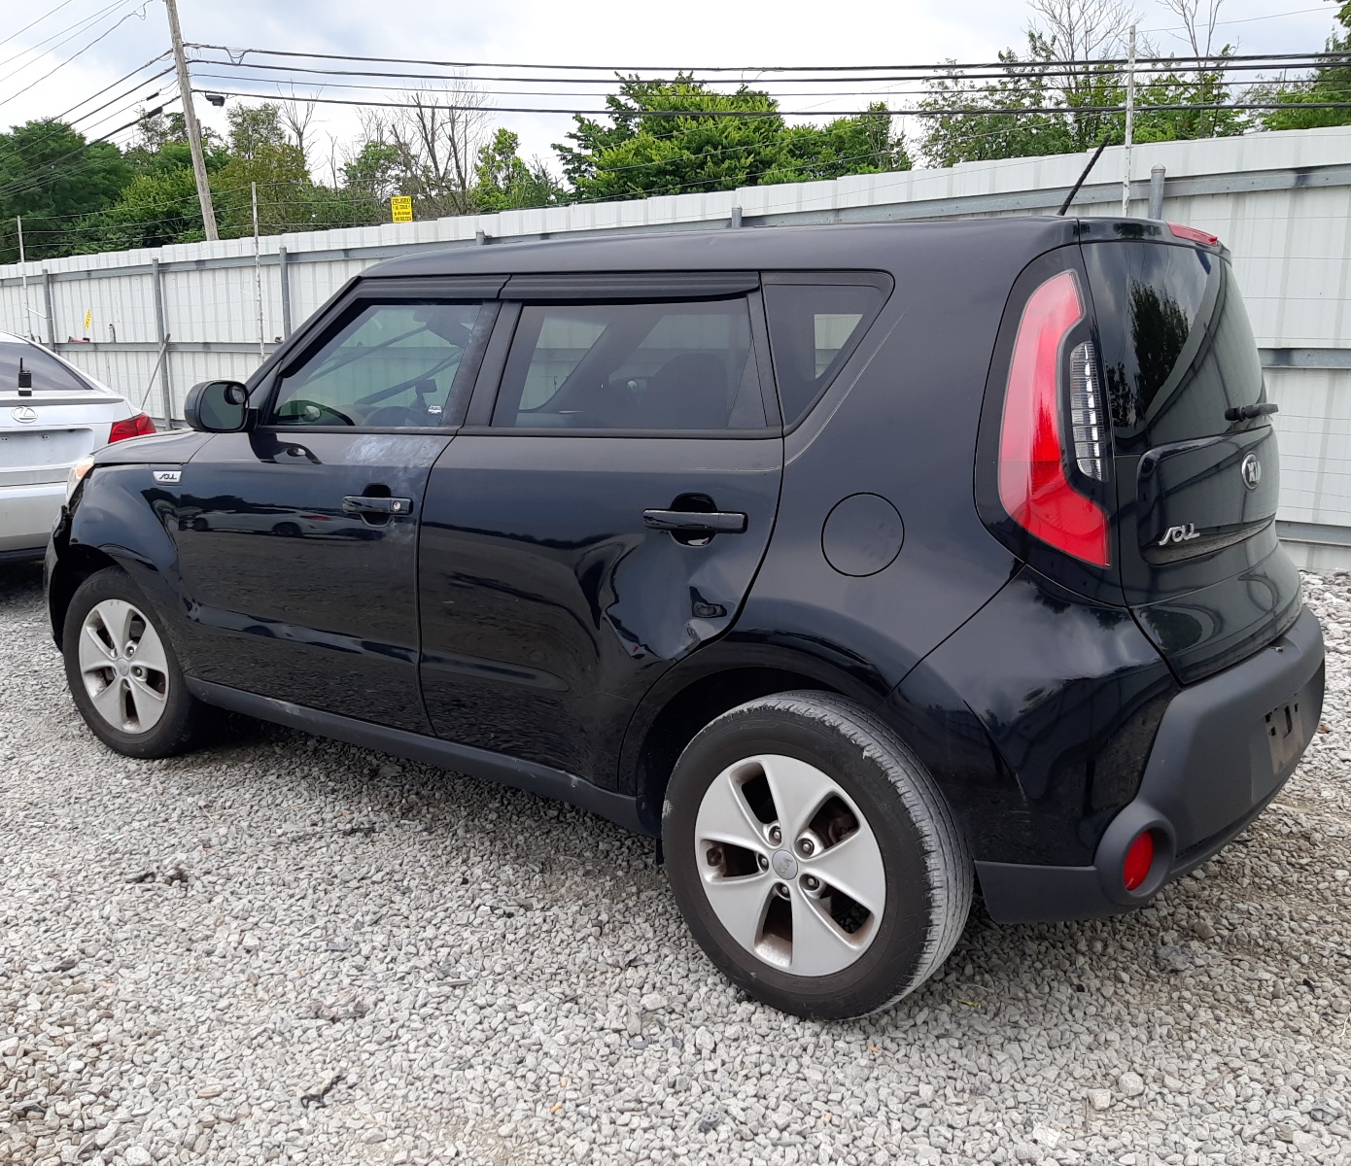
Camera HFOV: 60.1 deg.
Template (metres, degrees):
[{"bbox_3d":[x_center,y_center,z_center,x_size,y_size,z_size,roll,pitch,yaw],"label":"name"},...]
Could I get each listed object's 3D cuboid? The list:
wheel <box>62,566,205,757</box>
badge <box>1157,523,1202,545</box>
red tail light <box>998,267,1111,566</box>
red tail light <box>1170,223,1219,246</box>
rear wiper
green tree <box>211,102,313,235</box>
[{"bbox_3d":[-1.773,0.262,3.912,0.648,0.645,0.210,6,11,28],"label":"wheel"},{"bbox_3d":[0.942,-0.092,2.177,0.175,0.035,0.015,-9,14,-44],"label":"badge"},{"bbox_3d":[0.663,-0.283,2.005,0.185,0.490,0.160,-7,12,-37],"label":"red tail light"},{"bbox_3d":[1.121,-0.746,2.507,0.048,0.036,0.300,8,12,37],"label":"red tail light"},{"bbox_3d":[1.286,-0.375,2.582,0.060,0.045,0.350,8,12,37],"label":"rear wiper"},{"bbox_3d":[-11.667,-9.274,33.461,3.300,8.700,3.300,-3,11,-18],"label":"green tree"}]

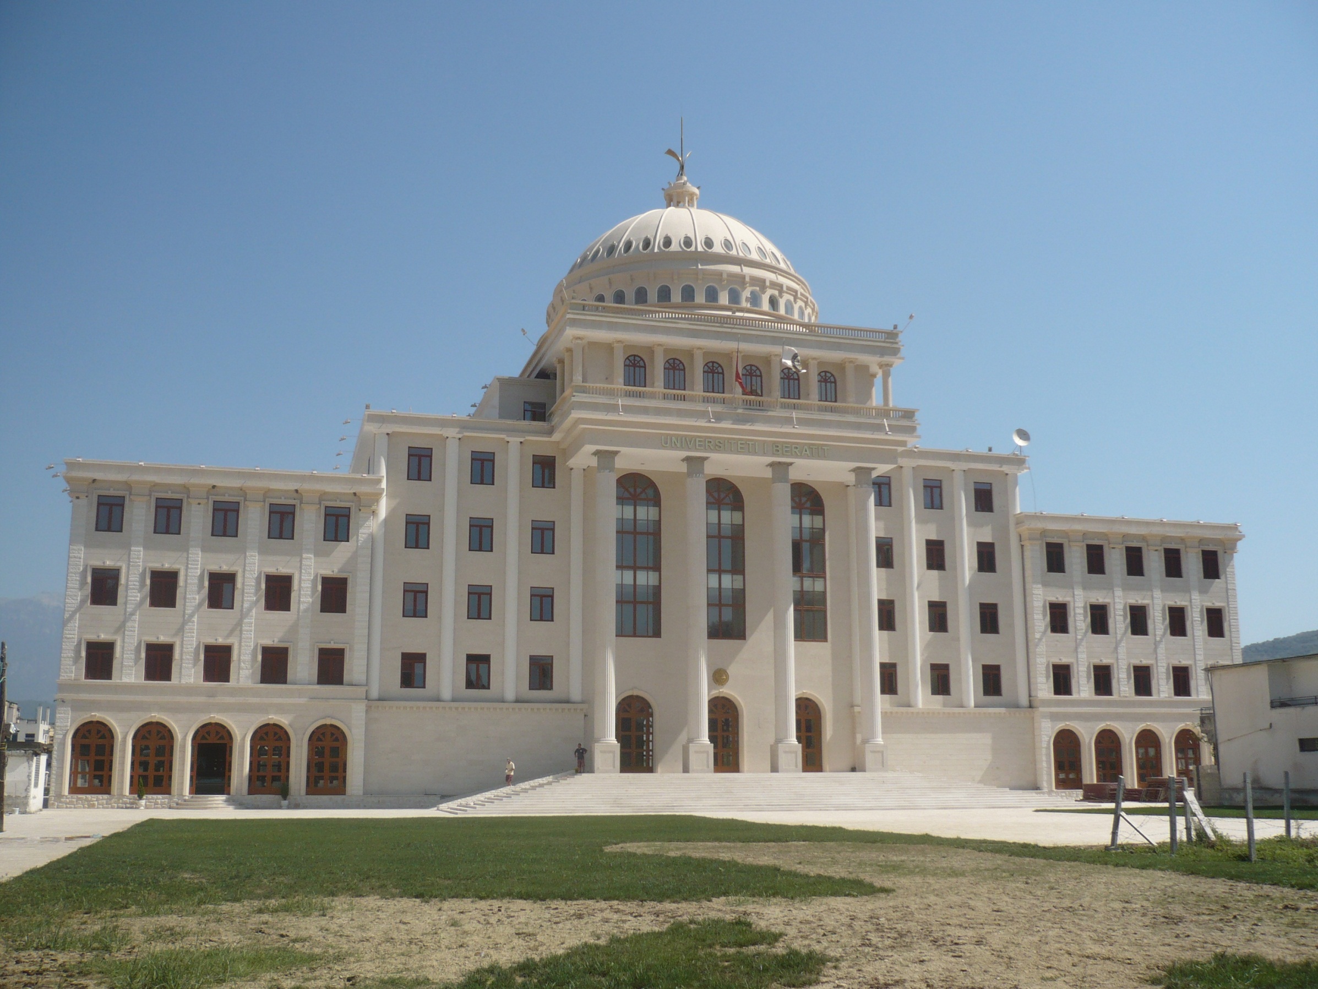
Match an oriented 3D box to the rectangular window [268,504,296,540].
[{"bbox_3d":[-22.328,1.641,79.114,1.444,2.077,0.200,3,-12,-16],"label":"rectangular window"}]

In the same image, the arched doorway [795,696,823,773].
[{"bbox_3d":[9.466,15.613,86.573,2.481,4.768,0.300,3,-12,-16],"label":"arched doorway"}]

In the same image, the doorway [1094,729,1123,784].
[{"bbox_3d":[30.279,17.845,89.804,2.236,4.040,0.300,3,-12,-15],"label":"doorway"}]

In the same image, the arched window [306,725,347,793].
[{"bbox_3d":[-19.530,15.563,78.374,2.280,4.100,0.250,3,-12,-15],"label":"arched window"}]

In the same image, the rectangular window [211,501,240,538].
[{"bbox_3d":[-26.362,1.491,81.177,1.512,2.156,0.200,3,-11,-16],"label":"rectangular window"}]

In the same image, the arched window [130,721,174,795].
[{"bbox_3d":[-29.479,15.298,77.618,2.275,4.145,0.250,3,-11,-16],"label":"arched window"}]

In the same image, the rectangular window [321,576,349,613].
[{"bbox_3d":[-19.276,5.966,79.148,1.444,2.077,0.200,3,-12,-16],"label":"rectangular window"}]

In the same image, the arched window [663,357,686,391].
[{"bbox_3d":[1.022,-7.446,85.317,1.400,2.630,0.200,3,-12,-15],"label":"arched window"}]

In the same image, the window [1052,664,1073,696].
[{"bbox_3d":[28.119,12.921,92.936,1.551,2.211,0.200,3,-12,-15],"label":"window"}]

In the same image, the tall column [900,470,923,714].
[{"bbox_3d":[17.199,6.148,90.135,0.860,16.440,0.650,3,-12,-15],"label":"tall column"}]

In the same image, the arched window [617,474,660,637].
[{"bbox_3d":[-1.460,3.787,84.343,3.312,10.533,0.250,3,-12,-15],"label":"arched window"}]

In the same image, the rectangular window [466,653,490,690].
[{"bbox_3d":[-11.549,11.253,84.811,1.523,2.197,0.200,3,-11,-16],"label":"rectangular window"}]

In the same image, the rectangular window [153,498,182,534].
[{"bbox_3d":[-28.966,1.275,78.592,1.490,2.140,0.200,3,-12,-15],"label":"rectangular window"}]

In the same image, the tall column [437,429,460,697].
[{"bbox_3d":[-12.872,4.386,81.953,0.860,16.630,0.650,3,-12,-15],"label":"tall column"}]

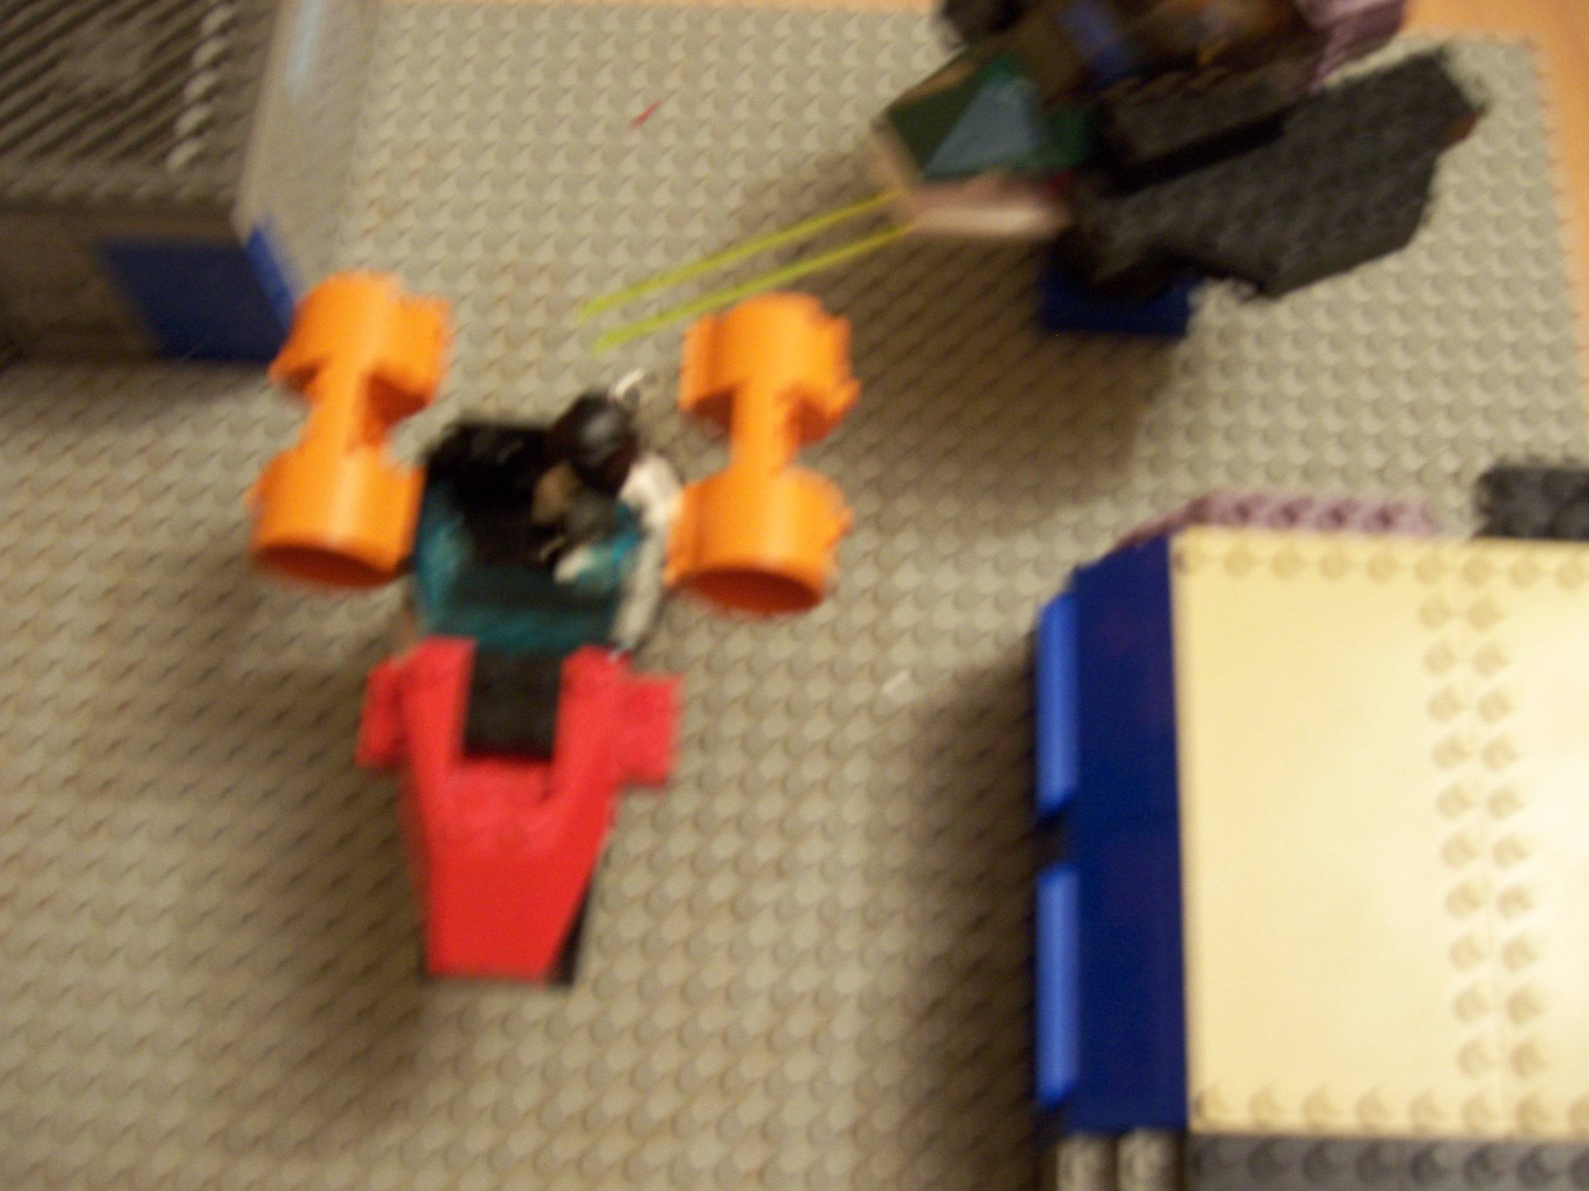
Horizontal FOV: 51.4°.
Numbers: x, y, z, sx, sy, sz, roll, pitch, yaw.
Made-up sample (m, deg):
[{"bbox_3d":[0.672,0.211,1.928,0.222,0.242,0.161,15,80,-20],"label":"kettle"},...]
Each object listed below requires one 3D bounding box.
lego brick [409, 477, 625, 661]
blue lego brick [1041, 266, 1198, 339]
[{"bbox_3d":[-0.042,-0.004,0.255,0.032,0.017,0.024,3,68,2],"label":"lego brick"},{"bbox_3d":[0.069,-0.066,0.356,0.032,0.011,0.016,3,68,2],"label":"blue lego brick"}]

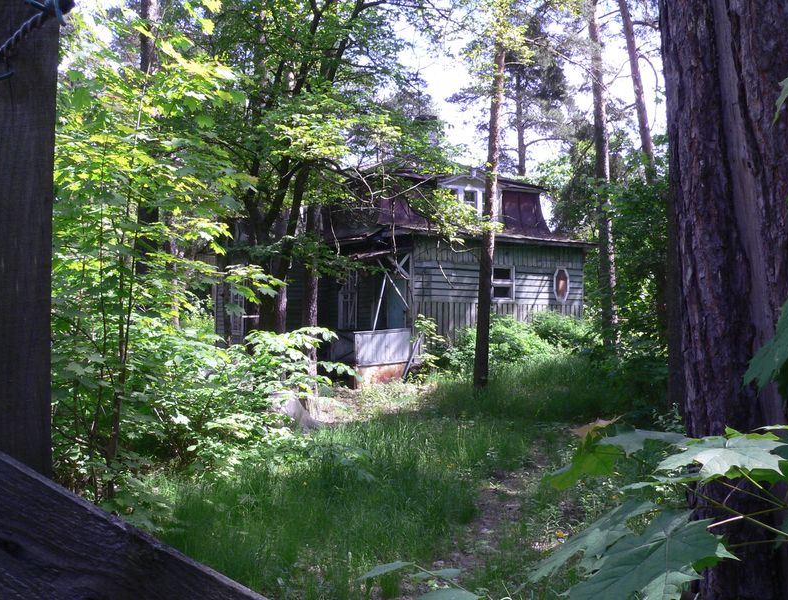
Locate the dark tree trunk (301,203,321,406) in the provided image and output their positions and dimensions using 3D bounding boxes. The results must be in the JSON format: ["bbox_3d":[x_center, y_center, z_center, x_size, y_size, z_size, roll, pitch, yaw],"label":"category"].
[{"bbox_3d":[-1.530,0.070,15.600,0.280,3.800,0.280,0,-2,0],"label":"dark tree trunk"}]

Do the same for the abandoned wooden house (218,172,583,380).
[{"bbox_3d":[-0.210,-0.900,25.300,7.750,6.300,9.600,1,-2,-33],"label":"abandoned wooden house"}]

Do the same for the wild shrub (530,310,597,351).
[{"bbox_3d":[4.430,0.860,21.900,1.600,1.150,1.300,1,-2,-33],"label":"wild shrub"}]

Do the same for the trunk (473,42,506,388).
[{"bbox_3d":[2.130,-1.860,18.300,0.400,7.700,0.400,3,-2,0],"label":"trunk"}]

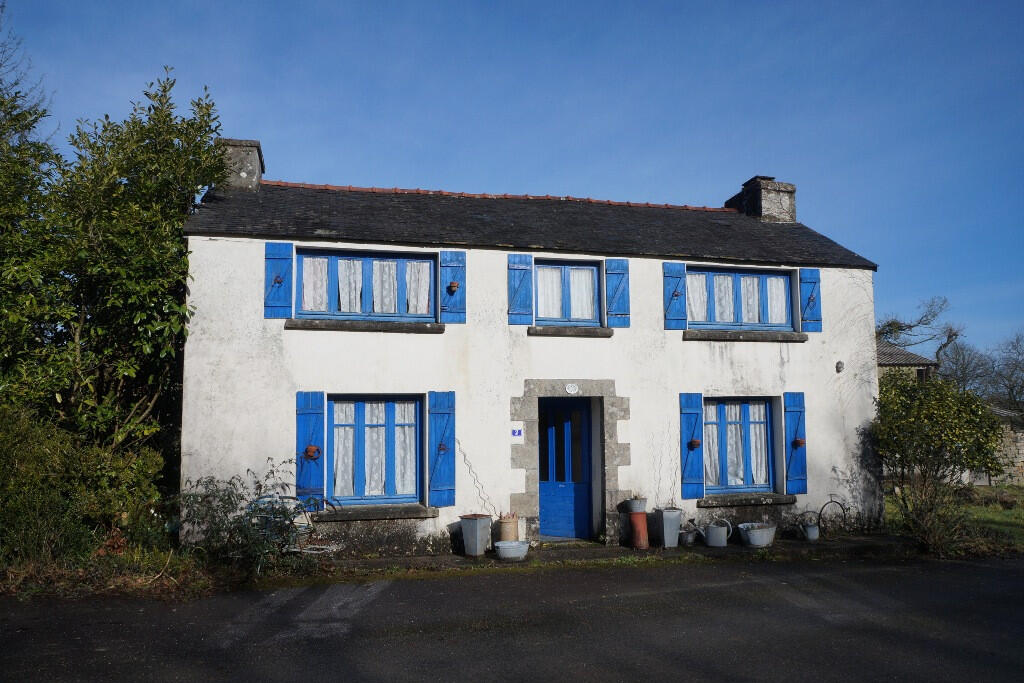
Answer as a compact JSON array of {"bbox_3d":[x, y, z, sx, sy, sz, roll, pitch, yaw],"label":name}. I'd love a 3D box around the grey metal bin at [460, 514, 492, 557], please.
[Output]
[{"bbox_3d":[-0.481,2.578,10.196,0.317,0.507,0.317,-4,-6,36],"label":"grey metal bin"}]

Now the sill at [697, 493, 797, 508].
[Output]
[{"bbox_3d":[3.561,2.458,11.890,1.726,0.170,0.310,1,-5,-16],"label":"sill"}]

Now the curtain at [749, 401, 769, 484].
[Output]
[{"bbox_3d":[3.885,1.619,12.105,0.337,1.281,0.040,1,-5,-15],"label":"curtain"}]

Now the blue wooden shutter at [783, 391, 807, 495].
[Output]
[{"bbox_3d":[4.276,1.541,11.617,0.357,1.527,0.050,1,-4,-15],"label":"blue wooden shutter"}]

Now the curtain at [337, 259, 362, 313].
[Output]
[{"bbox_3d":[-2.226,-0.758,10.574,0.330,0.749,0.050,1,-4,-14],"label":"curtain"}]

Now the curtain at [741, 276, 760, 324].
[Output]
[{"bbox_3d":[3.853,-0.678,12.408,0.363,0.758,0.050,1,-5,-16],"label":"curtain"}]

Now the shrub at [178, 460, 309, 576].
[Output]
[{"bbox_3d":[-3.192,2.072,9.200,1.420,1.300,1.050,1,-5,-16],"label":"shrub"}]

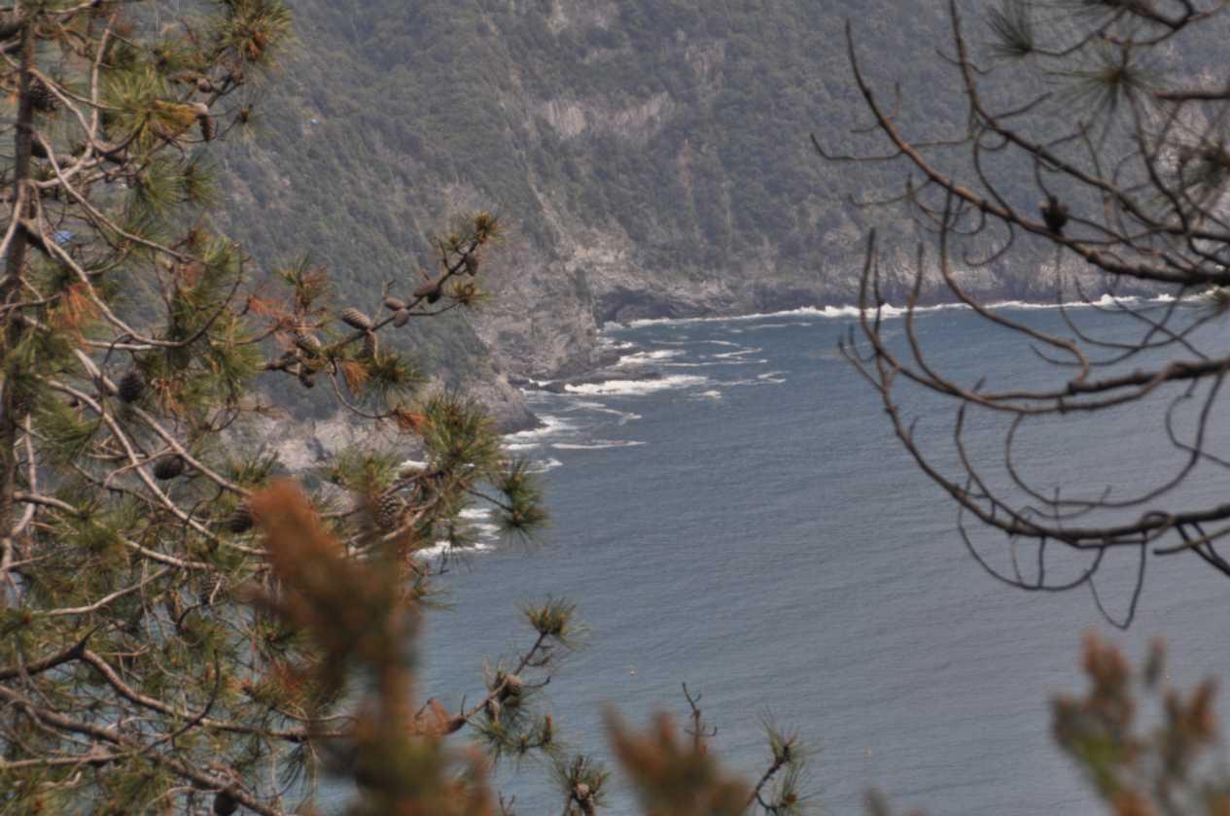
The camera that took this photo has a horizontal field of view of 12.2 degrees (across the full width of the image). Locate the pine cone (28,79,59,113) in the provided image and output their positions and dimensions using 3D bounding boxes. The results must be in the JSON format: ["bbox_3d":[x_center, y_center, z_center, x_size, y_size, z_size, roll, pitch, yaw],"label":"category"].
[{"bbox_3d":[-1.495,-0.818,15.000,0.075,0.090,0.075,-21,-30,0],"label":"pine cone"}]

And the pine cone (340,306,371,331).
[{"bbox_3d":[-0.677,-0.232,15.000,0.092,0.045,0.045,32,0,0],"label":"pine cone"}]

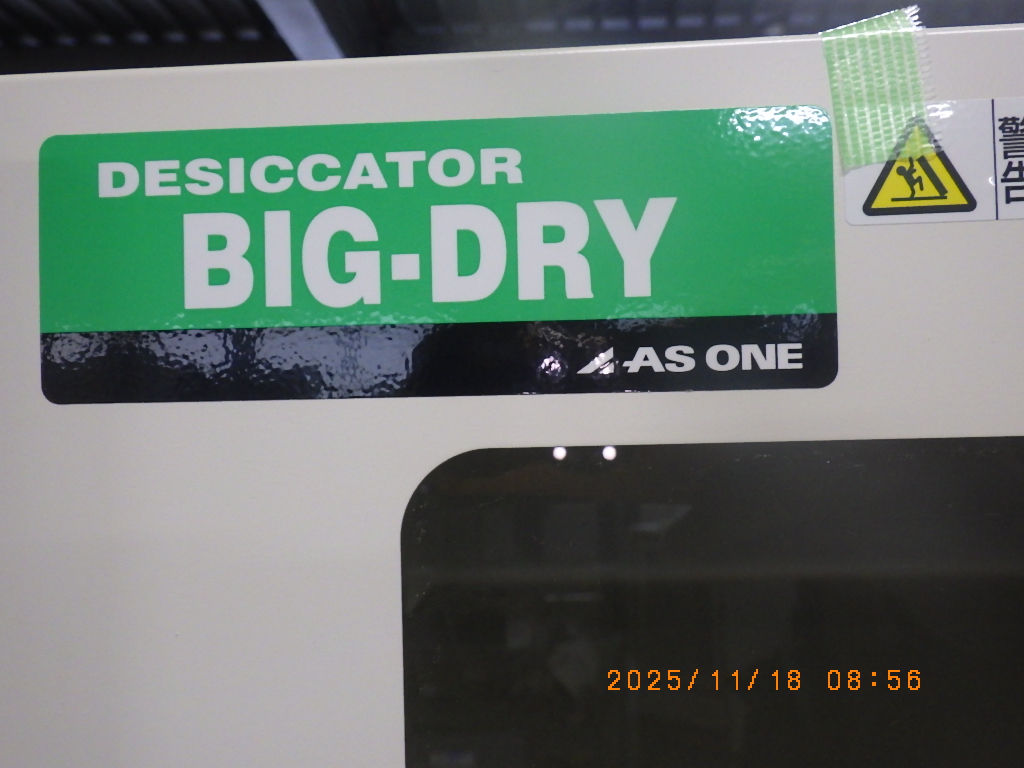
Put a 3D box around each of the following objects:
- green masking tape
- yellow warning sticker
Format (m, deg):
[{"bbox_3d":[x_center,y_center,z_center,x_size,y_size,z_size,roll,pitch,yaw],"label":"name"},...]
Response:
[{"bbox_3d":[0.057,-0.045,0.156,0.016,0.024,0.003,-7,-2,4],"label":"green masking tape"},{"bbox_3d":[0.062,-0.034,0.154,0.017,0.014,0.001,-1,-1,4],"label":"yellow warning sticker"}]

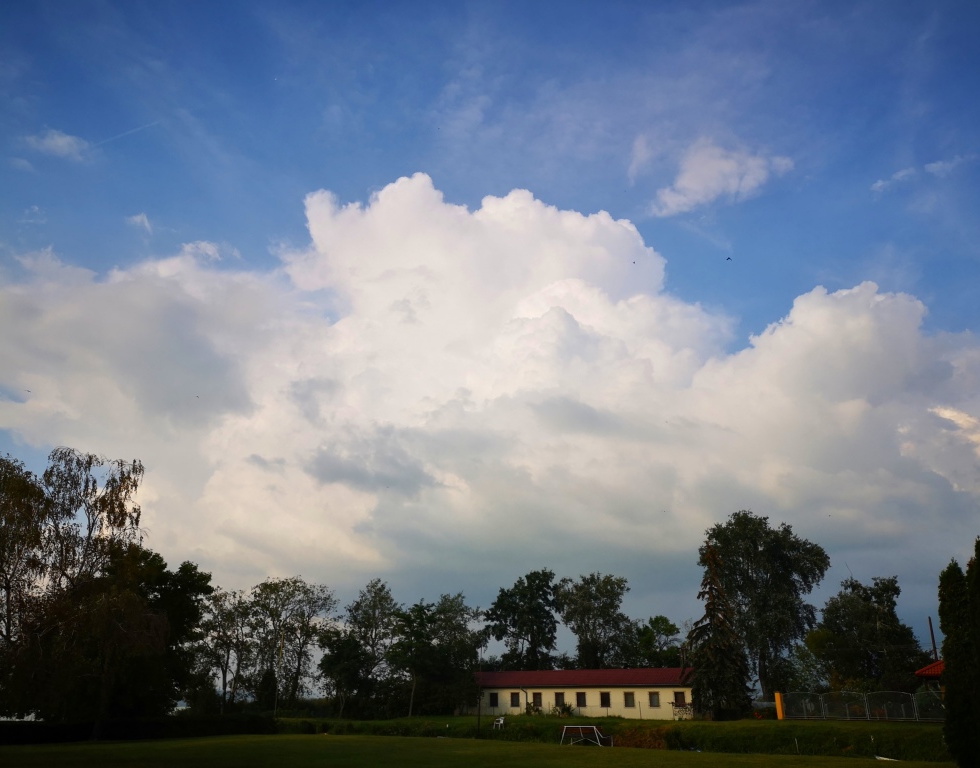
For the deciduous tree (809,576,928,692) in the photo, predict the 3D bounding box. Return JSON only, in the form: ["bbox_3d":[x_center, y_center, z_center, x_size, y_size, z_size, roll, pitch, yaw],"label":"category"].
[{"bbox_3d":[38.370,26.350,80.970,12.170,13.410,10.950,-9,-23,23],"label":"deciduous tree"}]

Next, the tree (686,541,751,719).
[{"bbox_3d":[18.400,19.550,64.310,5.150,13.870,5.150,-6,-22,14],"label":"tree"}]

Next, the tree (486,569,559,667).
[{"bbox_3d":[3.880,31.310,98.370,9.110,16.910,8.660,-1,-21,2],"label":"tree"}]

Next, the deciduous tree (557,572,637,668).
[{"bbox_3d":[13.490,32.440,101.150,10.130,16.840,9.620,-3,-22,7],"label":"deciduous tree"}]

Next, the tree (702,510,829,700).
[{"bbox_3d":[29.040,23.630,84.190,13.280,20.830,12.220,-7,-23,17],"label":"tree"}]

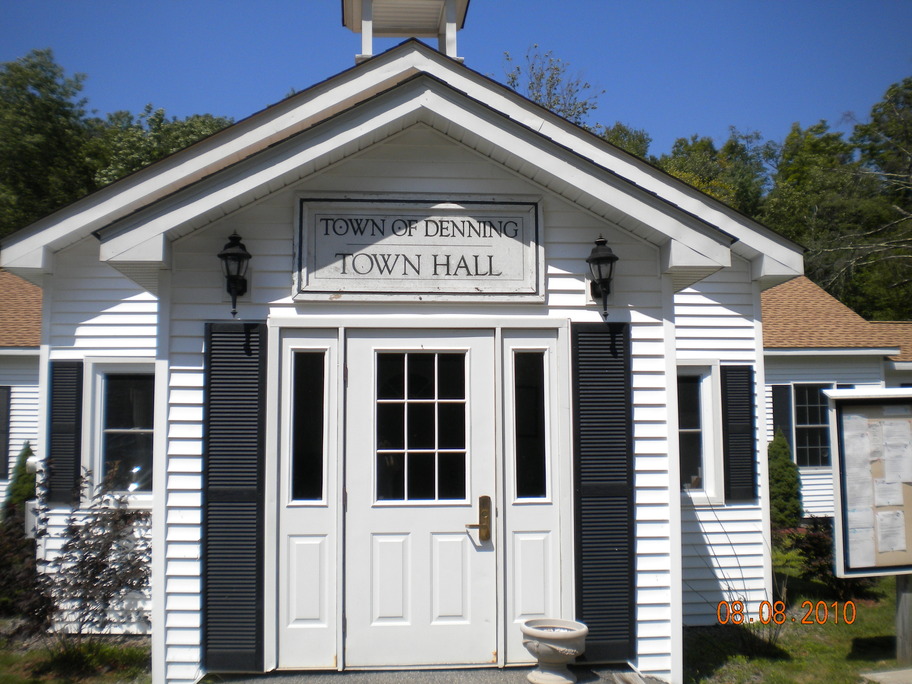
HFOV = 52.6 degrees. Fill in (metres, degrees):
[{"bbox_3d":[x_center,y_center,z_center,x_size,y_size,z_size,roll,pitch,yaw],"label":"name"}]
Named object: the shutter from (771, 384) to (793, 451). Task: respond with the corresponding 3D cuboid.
[{"bbox_3d":[6.116,1.599,17.209,0.373,1.591,0.045,0,-4,-3],"label":"shutter"}]

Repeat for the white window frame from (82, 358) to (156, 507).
[{"bbox_3d":[-2.761,0.779,7.910,0.867,1.276,0.100,0,-4,-3],"label":"white window frame"}]

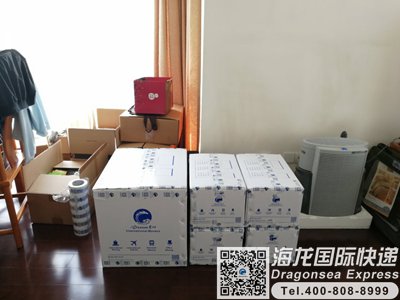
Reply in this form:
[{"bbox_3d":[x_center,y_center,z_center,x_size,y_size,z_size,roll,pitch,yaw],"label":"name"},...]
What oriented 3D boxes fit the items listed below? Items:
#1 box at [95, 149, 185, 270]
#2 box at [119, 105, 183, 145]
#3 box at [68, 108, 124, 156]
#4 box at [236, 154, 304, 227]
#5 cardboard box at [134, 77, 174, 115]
[{"bbox_3d":[-0.320,0.333,1.989,0.490,0.500,0.600,-1,20,-2],"label":"box"},{"bbox_3d":[-0.451,-0.240,3.078,0.555,0.253,0.371,2,21,6],"label":"box"},{"bbox_3d":[-0.898,-0.056,3.029,0.412,0.502,0.703,0,20,1],"label":"box"},{"bbox_3d":[0.401,0.233,1.924,0.300,0.245,0.500,0,20,-1],"label":"box"},{"bbox_3d":[-0.449,-0.537,3.068,0.298,0.311,0.278,3,21,8],"label":"cardboard box"}]

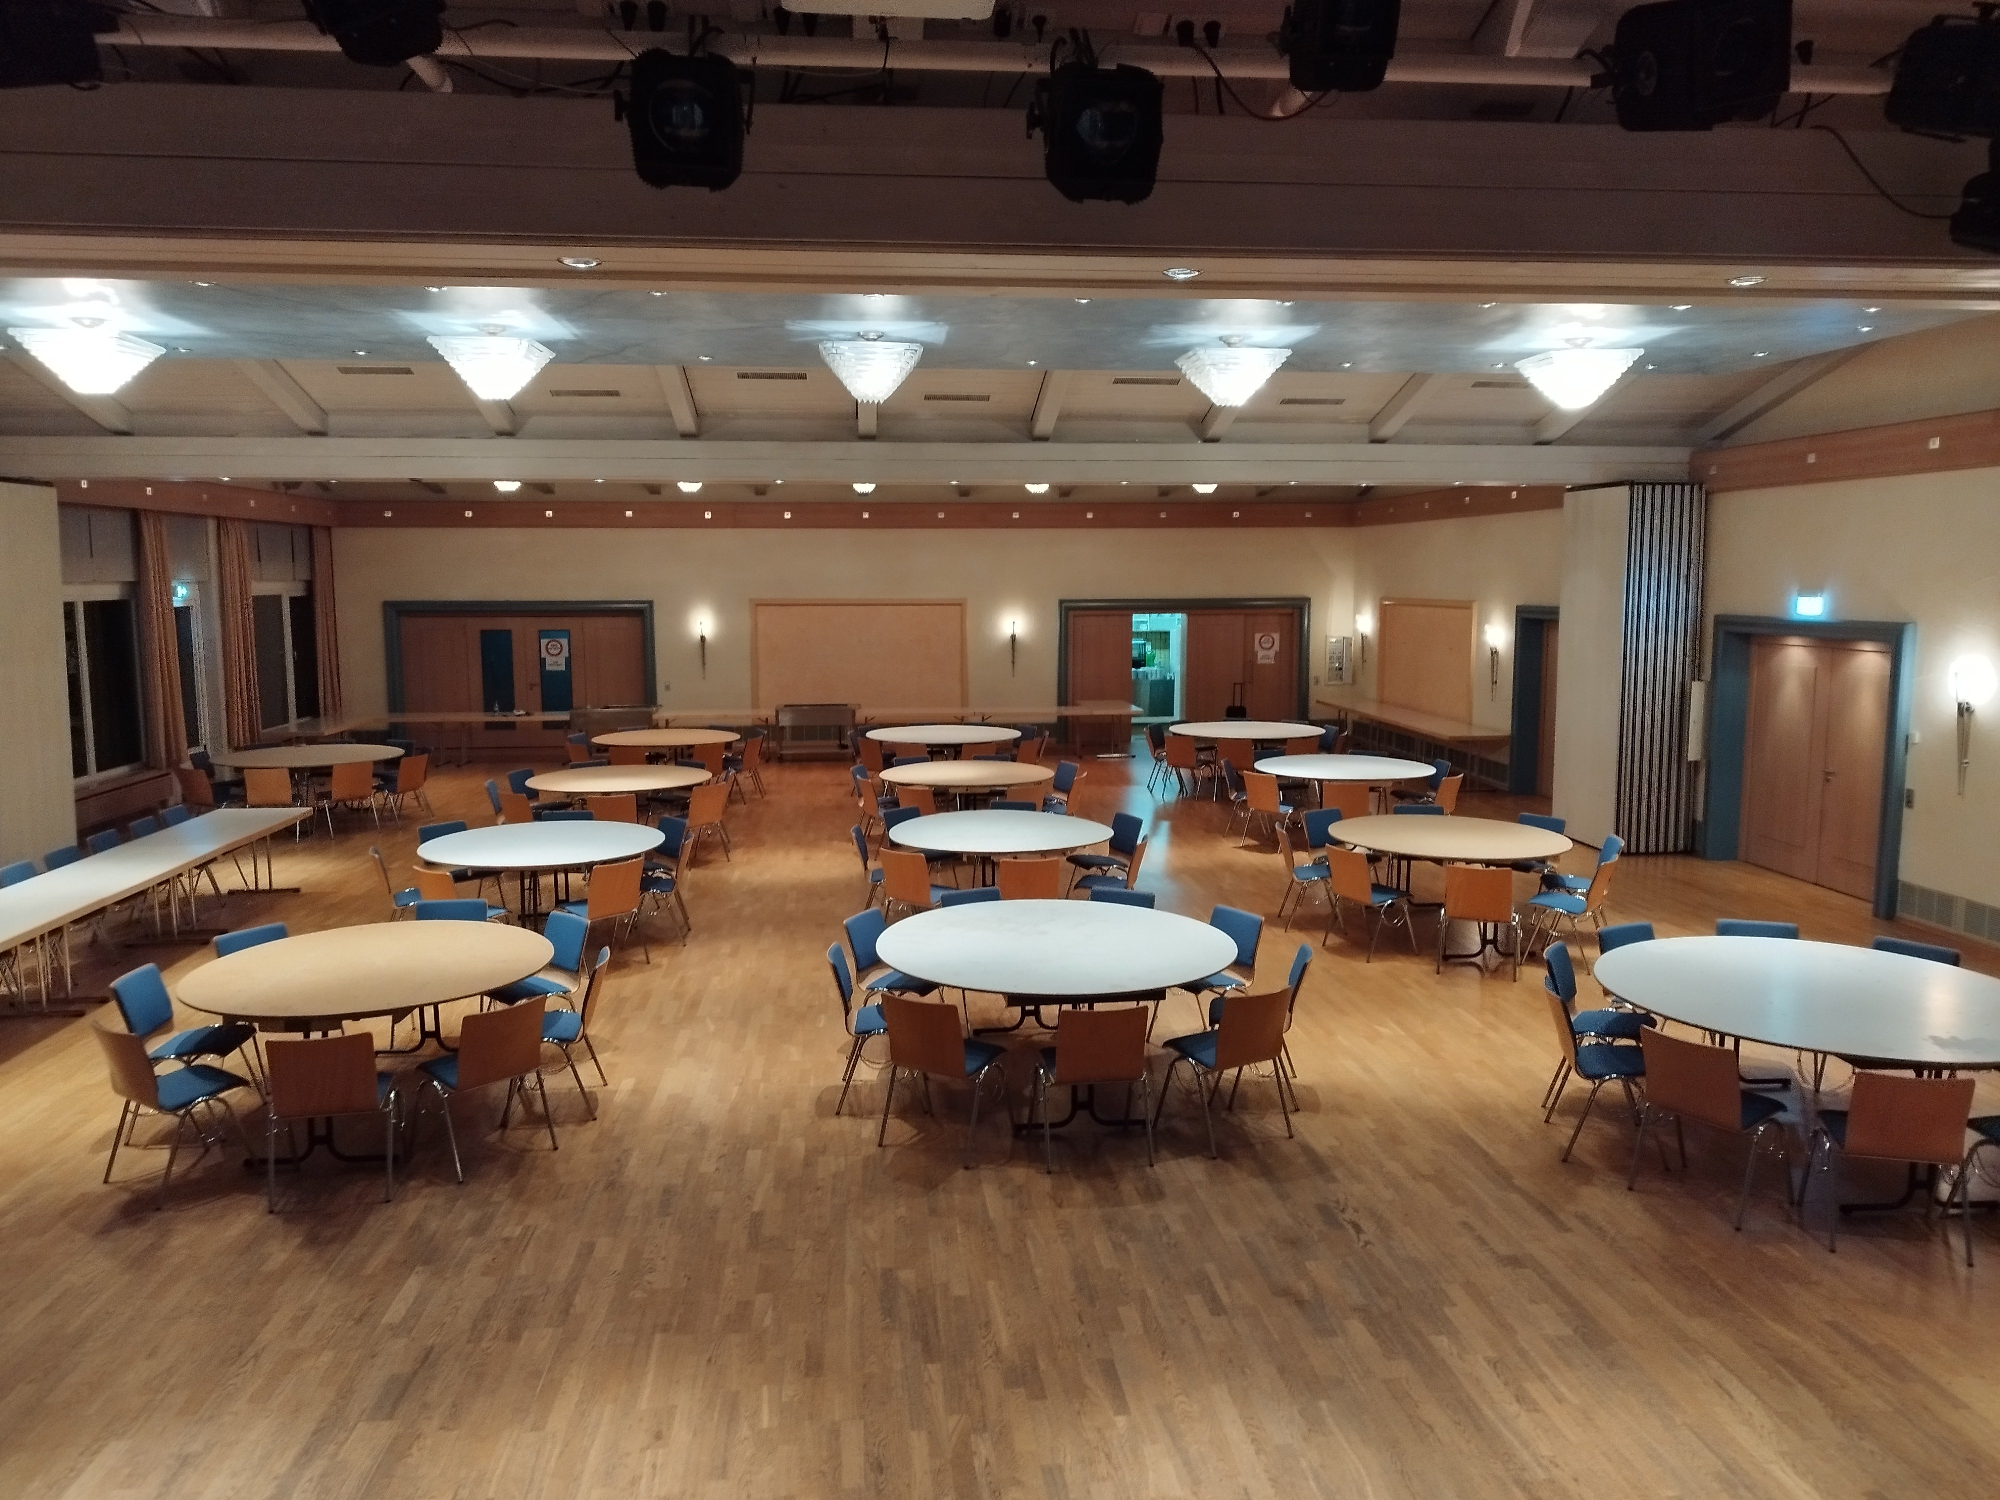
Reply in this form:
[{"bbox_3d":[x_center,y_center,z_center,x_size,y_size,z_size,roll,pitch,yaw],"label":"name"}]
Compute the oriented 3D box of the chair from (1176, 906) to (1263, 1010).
[{"bbox_3d":[1.215,1.356,8.102,0.525,0.785,0.505,-5,8,-32],"label":"chair"}]

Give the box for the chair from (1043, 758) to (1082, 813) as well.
[{"bbox_3d":[0.501,0.549,14.649,0.533,0.789,0.523,-3,8,-23],"label":"chair"}]

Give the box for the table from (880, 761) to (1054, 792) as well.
[{"bbox_3d":[-0.335,0.615,14.248,1.812,0.761,1.812,0,7,0],"label":"table"}]

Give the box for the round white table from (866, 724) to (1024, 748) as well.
[{"bbox_3d":[-0.704,0.182,17.774,1.981,0.754,1.981,0,7,0],"label":"round white table"}]

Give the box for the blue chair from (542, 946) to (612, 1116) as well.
[{"bbox_3d":[-2.306,1.480,7.259,0.525,0.785,0.505,-1,7,-9],"label":"blue chair"}]

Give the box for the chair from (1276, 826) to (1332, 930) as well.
[{"bbox_3d":[2.459,1.001,10.974,0.525,0.795,0.515,0,7,4],"label":"chair"}]

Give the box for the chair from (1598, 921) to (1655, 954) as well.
[{"bbox_3d":[3.661,1.409,7.725,0.515,0.795,0.525,-3,8,-24],"label":"chair"}]

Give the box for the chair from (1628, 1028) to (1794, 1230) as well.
[{"bbox_3d":[3.166,1.611,6.163,0.525,0.795,0.515,-5,9,-34],"label":"chair"}]

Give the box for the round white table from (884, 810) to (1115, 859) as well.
[{"bbox_3d":[0.019,1.013,11.078,1.800,0.764,1.800,0,7,0],"label":"round white table"}]

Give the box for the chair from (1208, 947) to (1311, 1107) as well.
[{"bbox_3d":[1.381,1.450,7.465,0.530,0.800,0.520,1,7,10],"label":"chair"}]

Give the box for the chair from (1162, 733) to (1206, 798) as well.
[{"bbox_3d":[2.376,0.210,17.146,0.520,0.800,0.530,6,10,42],"label":"chair"}]

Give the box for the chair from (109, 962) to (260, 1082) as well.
[{"bbox_3d":[-4.097,1.517,7.046,0.520,0.785,0.515,-1,7,-7],"label":"chair"}]

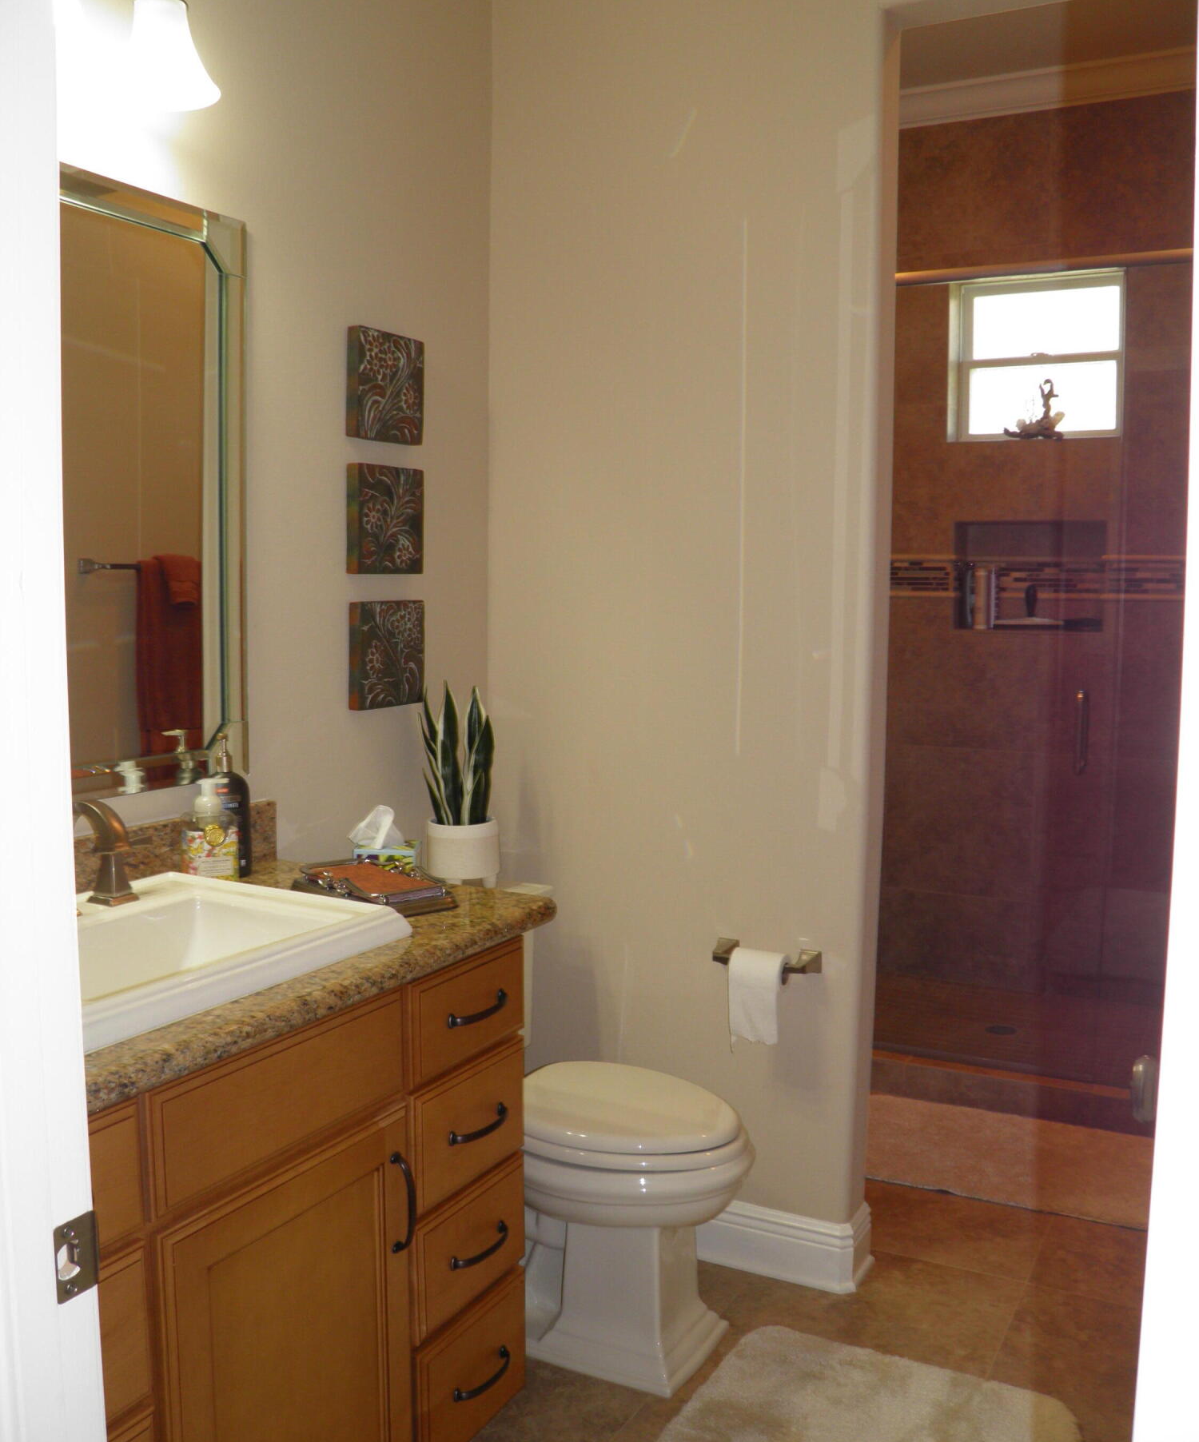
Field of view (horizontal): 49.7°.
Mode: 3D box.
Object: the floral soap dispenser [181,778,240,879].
[{"bbox_3d":[-0.606,0.178,2.023,0.085,0.176,0.068,-3,6,-27],"label":"floral soap dispenser"}]

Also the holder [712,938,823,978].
[{"bbox_3d":[0.325,0.473,2.559,0.217,0.044,0.070,3,6,29],"label":"holder"}]

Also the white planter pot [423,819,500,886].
[{"bbox_3d":[-0.273,0.274,2.576,0.148,0.153,0.148,0,5,0],"label":"white planter pot"}]

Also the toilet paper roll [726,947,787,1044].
[{"bbox_3d":[0.313,0.543,2.543,0.104,0.187,0.076,3,6,29],"label":"toilet paper roll"}]

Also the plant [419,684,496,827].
[{"bbox_3d":[-0.278,0.072,2.548,0.144,0.290,0.144,3,6,29],"label":"plant"}]

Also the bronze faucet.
[{"bbox_3d":[-0.675,0.181,1.680,0.175,0.158,0.285,3,6,29],"label":"bronze faucet"}]

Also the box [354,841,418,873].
[{"bbox_3d":[-0.398,0.299,2.458,0.112,0.124,0.112,0,5,0],"label":"box"}]

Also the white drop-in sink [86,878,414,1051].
[{"bbox_3d":[-0.583,0.359,1.636,0.455,0.187,0.548,3,6,29],"label":"white drop-in sink"}]

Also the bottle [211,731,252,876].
[{"bbox_3d":[-0.601,0.137,2.119,0.064,0.241,0.062,-1,6,-16],"label":"bottle"}]

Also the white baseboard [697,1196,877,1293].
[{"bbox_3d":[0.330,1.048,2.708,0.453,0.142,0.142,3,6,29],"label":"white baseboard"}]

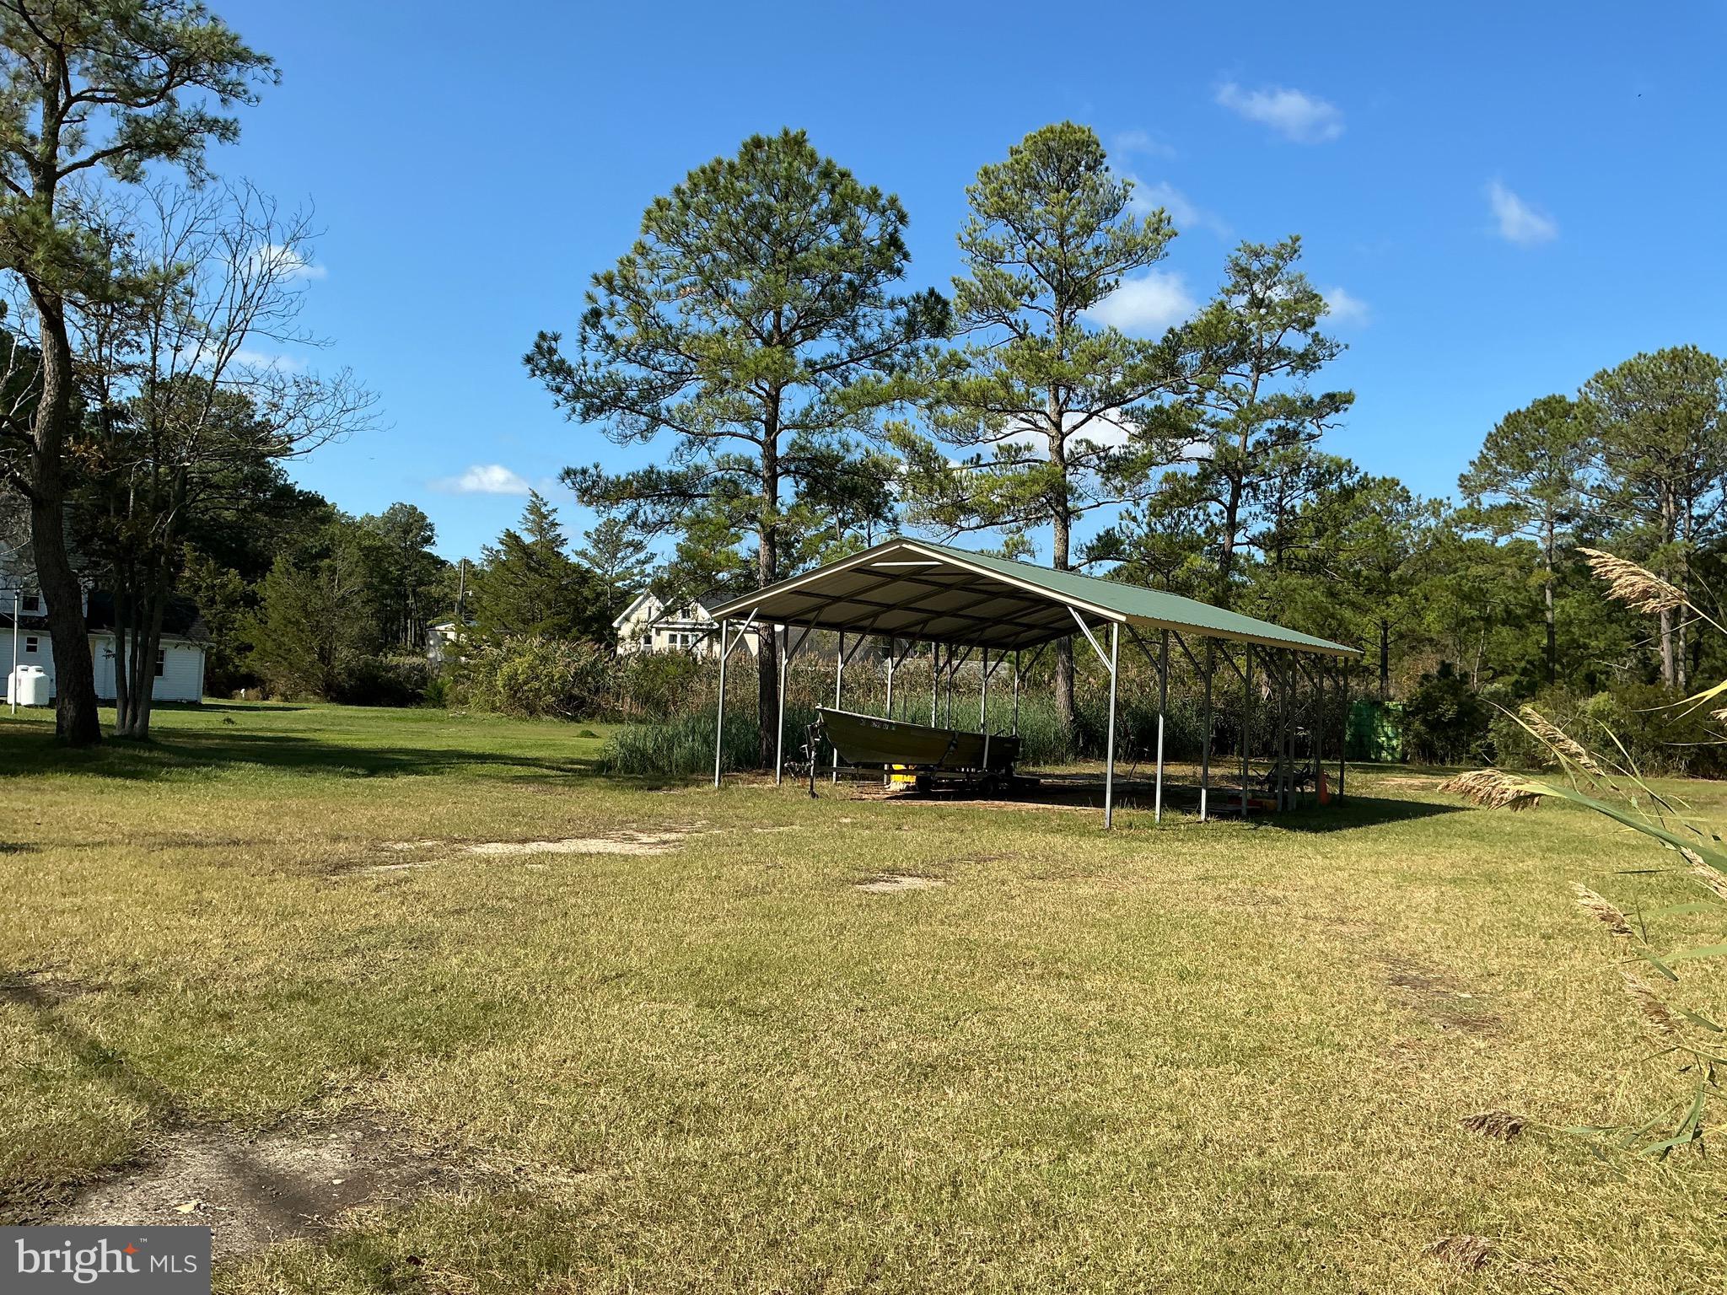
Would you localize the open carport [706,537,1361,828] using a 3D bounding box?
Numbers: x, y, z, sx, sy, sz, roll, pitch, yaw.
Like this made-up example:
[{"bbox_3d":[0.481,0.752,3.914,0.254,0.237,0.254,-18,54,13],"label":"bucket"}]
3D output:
[{"bbox_3d":[3.322,0.625,24.281,7.520,3.920,9.550,1,-2,37],"label":"open carport"}]

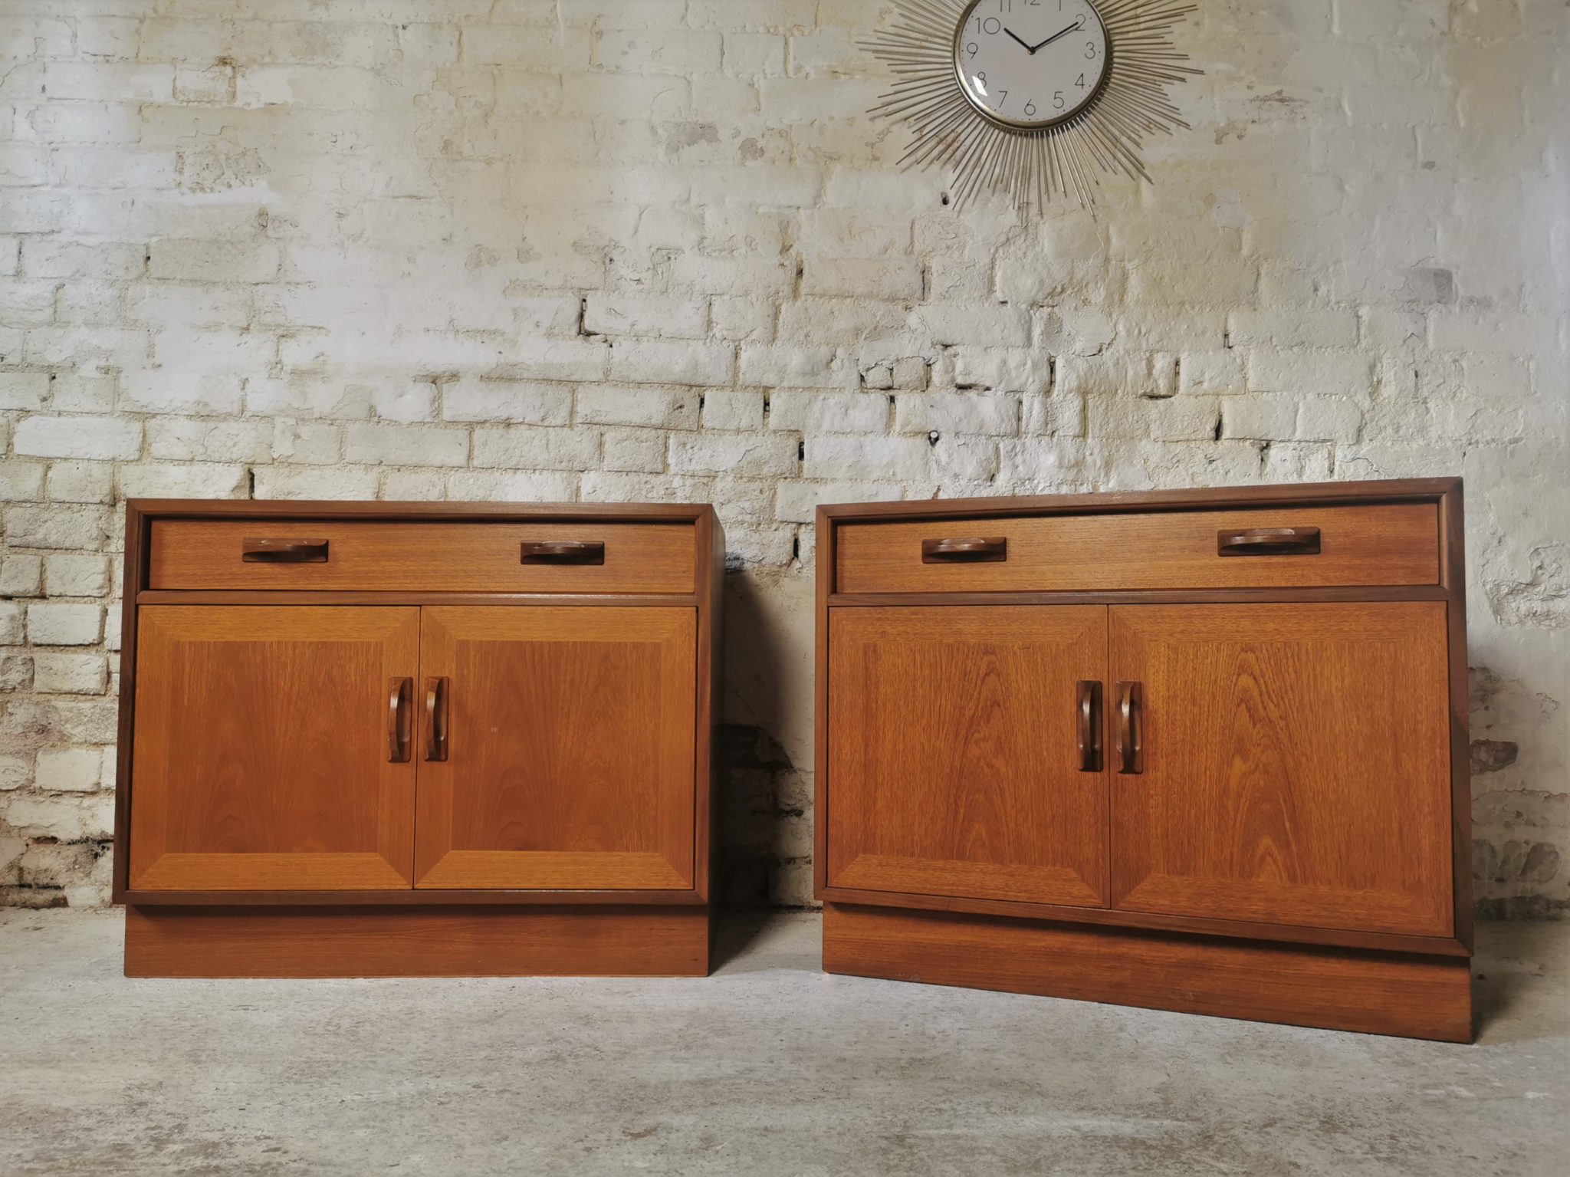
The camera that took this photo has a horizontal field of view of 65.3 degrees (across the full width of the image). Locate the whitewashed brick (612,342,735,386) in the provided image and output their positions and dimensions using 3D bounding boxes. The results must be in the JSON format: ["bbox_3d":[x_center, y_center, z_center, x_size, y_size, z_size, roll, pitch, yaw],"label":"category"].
[{"bbox_3d":[-0.206,-0.406,2.277,0.223,0.077,0.100,0,-3,1],"label":"whitewashed brick"}]

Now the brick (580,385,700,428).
[{"bbox_3d":[-0.272,-0.332,2.313,0.224,0.075,0.105,1,-3,0],"label":"brick"}]

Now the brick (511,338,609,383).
[{"bbox_3d":[-0.408,-0.408,2.257,0.176,0.079,0.110,1,-4,-2],"label":"brick"}]

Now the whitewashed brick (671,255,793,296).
[{"bbox_3d":[-0.099,-0.577,2.325,0.227,0.072,0.105,1,-3,0],"label":"whitewashed brick"}]

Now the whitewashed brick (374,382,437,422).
[{"bbox_3d":[-0.682,-0.328,2.261,0.113,0.072,0.150,1,-4,-2],"label":"whitewashed brick"}]

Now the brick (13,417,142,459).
[{"bbox_3d":[-1.253,-0.263,2.215,0.219,0.074,0.110,1,-4,-2],"label":"brick"}]

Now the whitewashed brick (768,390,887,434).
[{"bbox_3d":[0.076,-0.316,2.270,0.216,0.077,0.110,1,-4,-2],"label":"whitewashed brick"}]

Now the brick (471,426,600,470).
[{"bbox_3d":[-0.448,-0.247,2.245,0.229,0.078,0.110,1,-4,-2],"label":"brick"}]

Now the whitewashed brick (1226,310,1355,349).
[{"bbox_3d":[0.937,-0.475,2.314,0.242,0.071,0.110,1,-4,-2],"label":"whitewashed brick"}]

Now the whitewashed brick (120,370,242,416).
[{"bbox_3d":[-1.076,-0.344,2.227,0.214,0.082,0.110,1,-4,-2],"label":"whitewashed brick"}]

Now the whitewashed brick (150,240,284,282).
[{"bbox_3d":[-1.025,-0.584,2.244,0.233,0.078,0.110,1,-4,-2],"label":"whitewashed brick"}]

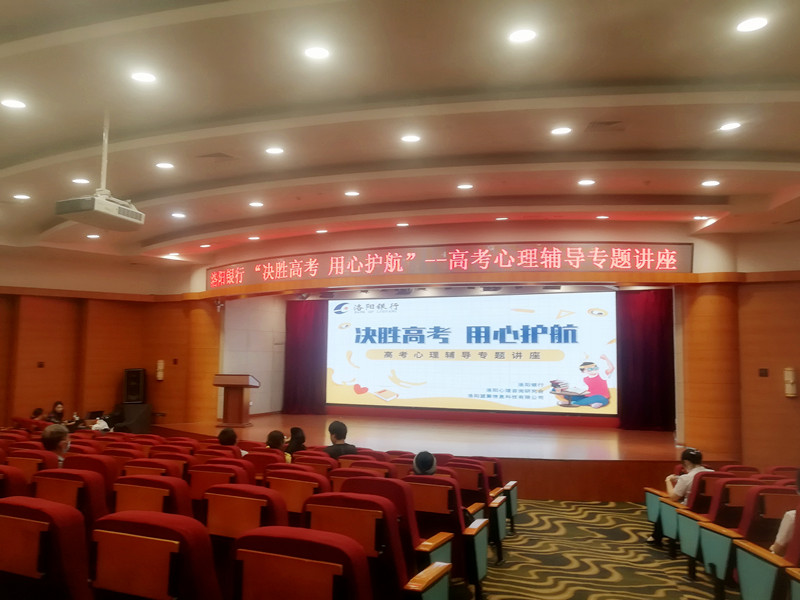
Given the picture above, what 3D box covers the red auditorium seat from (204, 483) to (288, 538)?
[{"bbox_3d":[-0.656,1.421,3.195,0.570,1.030,0.680,-1,-5,21],"label":"red auditorium seat"}]

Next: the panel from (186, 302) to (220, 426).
[{"bbox_3d":[-4.740,1.477,15.123,0.920,2.940,0.250,4,-7,-36],"label":"panel"}]

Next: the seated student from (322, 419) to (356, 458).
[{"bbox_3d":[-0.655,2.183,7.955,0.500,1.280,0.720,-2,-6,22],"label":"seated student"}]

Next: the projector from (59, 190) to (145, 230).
[{"bbox_3d":[-2.585,-0.765,5.458,0.433,0.140,0.587,-2,-6,22],"label":"projector"}]

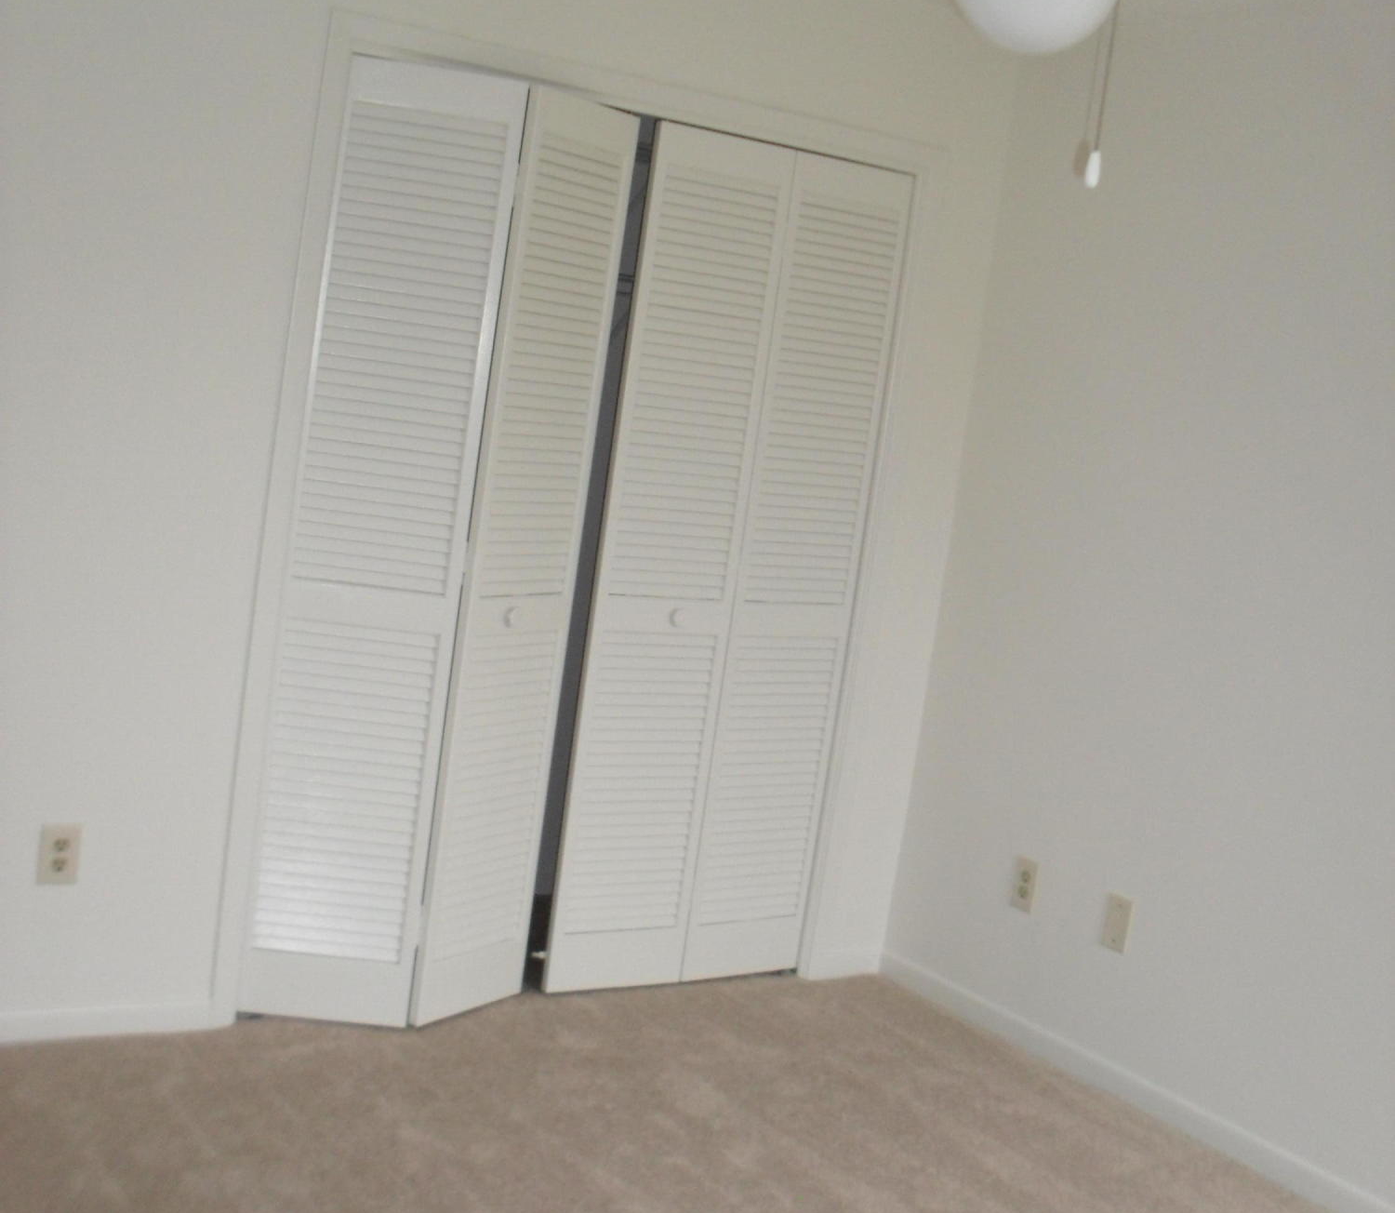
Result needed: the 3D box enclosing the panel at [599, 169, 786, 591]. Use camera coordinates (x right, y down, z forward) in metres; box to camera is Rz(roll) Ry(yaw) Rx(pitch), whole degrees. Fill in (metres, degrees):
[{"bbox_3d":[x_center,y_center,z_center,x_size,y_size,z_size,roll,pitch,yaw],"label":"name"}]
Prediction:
[{"bbox_3d":[-0.008,-0.501,4.343,0.328,0.975,0.032,3,9,-34],"label":"panel"}]

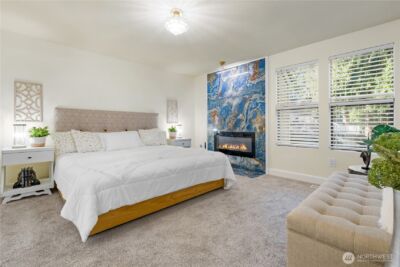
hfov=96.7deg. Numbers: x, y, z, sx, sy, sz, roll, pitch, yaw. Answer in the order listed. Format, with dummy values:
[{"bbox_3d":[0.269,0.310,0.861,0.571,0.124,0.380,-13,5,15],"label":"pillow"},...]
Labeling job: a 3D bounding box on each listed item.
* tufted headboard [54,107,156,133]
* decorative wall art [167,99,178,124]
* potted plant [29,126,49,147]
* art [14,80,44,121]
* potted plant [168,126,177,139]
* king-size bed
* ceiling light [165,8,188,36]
[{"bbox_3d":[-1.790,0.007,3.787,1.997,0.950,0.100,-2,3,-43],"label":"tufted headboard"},{"bbox_3d":[-0.742,-0.586,4.816,0.350,0.640,0.030,-2,3,-43],"label":"decorative wall art"},{"bbox_3d":[-2.455,0.042,2.714,0.224,0.310,0.224,-2,3,-43],"label":"potted plant"},{"bbox_3d":[-2.789,-0.511,2.901,0.340,0.645,0.030,-2,3,-43],"label":"art"},{"bbox_3d":[-0.673,-0.036,4.381,0.220,0.320,0.220,0,2,0],"label":"potted plant"},{"bbox_3d":[-1.044,0.233,3.055,2.150,1.310,2.190,-2,3,-43],"label":"king-size bed"},{"bbox_3d":[-0.293,-1.377,2.219,0.284,0.305,0.284,0,2,0],"label":"ceiling light"}]

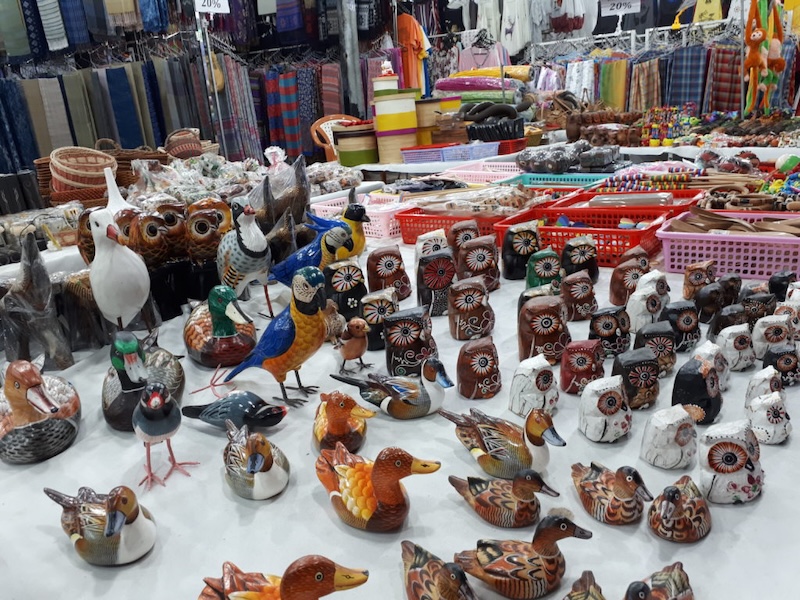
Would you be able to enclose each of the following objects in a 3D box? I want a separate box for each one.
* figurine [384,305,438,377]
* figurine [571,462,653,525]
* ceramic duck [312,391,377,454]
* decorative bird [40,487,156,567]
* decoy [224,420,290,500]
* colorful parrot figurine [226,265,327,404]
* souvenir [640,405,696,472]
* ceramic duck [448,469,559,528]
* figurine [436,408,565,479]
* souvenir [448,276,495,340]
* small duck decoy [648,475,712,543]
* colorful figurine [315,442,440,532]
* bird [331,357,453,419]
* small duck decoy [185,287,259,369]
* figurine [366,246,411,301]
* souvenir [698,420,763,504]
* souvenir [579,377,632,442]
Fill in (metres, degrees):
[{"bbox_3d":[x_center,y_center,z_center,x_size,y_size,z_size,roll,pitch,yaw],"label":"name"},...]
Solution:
[{"bbox_3d":[0.016,0.054,0.892,0.063,0.088,0.071,10,21,41],"label":"figurine"},{"bbox_3d":[0.227,0.205,0.676,0.096,0.066,0.049,15,27,43],"label":"figurine"},{"bbox_3d":[-0.069,0.127,0.690,0.053,0.068,0.095,-16,20,-36],"label":"ceramic duck"},{"bbox_3d":[-0.328,0.234,0.674,0.141,0.089,0.072,7,23,28],"label":"decorative bird"},{"bbox_3d":[-0.185,0.188,0.776,0.069,0.087,0.136,-17,23,-32],"label":"decoy"},{"bbox_3d":[-0.201,0.047,0.972,0.217,0.220,0.078,5,22,24],"label":"colorful parrot figurine"},{"bbox_3d":[0.265,0.131,0.614,0.049,0.054,0.043,-15,19,-34],"label":"souvenir"},{"bbox_3d":[0.112,0.210,0.684,0.120,0.066,0.059,5,22,23],"label":"ceramic duck"},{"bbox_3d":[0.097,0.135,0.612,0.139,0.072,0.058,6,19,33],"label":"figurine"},{"bbox_3d":[0.116,0.011,1.009,0.066,0.092,0.059,-18,21,-39],"label":"souvenir"},{"bbox_3d":[0.228,0.166,0.509,0.043,0.048,0.075,8,20,38],"label":"small duck decoy"},{"bbox_3d":[-0.025,0.200,0.693,0.146,0.098,0.075,5,22,23],"label":"colorful figurine"},{"bbox_3d":[-0.003,0.106,0.742,0.146,0.073,0.060,-1,16,11],"label":"bird"},{"bbox_3d":[-0.333,0.036,1.129,0.120,0.151,0.198,-19,25,-35],"label":"small duck decoy"},{"bbox_3d":[-0.022,-0.059,1.282,0.075,0.098,0.084,6,19,33],"label":"figurine"},{"bbox_3d":[0.370,0.177,0.698,0.057,0.083,0.053,-8,20,-11],"label":"souvenir"},{"bbox_3d":[0.222,0.113,0.671,0.050,0.063,0.044,-13,18,-28],"label":"souvenir"}]

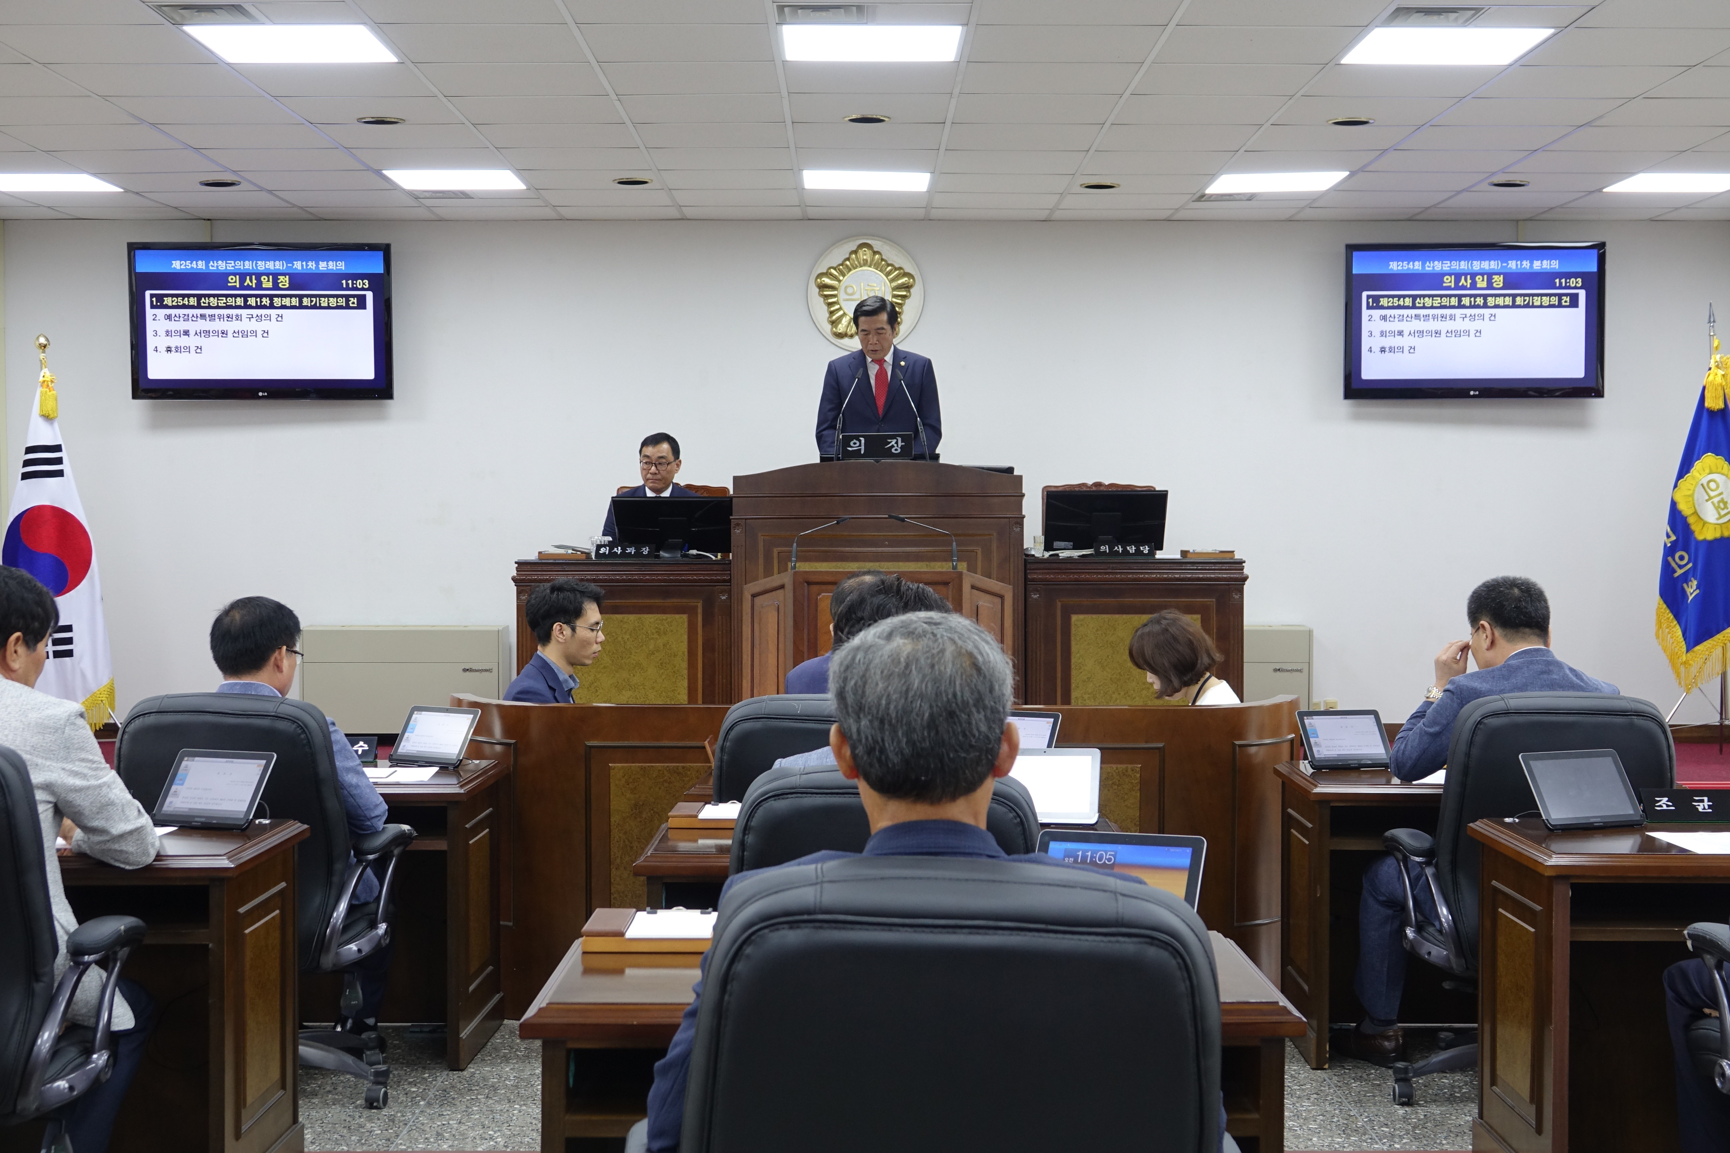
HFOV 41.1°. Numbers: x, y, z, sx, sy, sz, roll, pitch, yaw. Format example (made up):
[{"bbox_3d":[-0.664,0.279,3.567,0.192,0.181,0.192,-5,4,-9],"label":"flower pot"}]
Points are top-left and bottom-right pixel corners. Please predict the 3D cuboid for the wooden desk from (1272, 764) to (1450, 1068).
[{"bbox_3d":[1.687,0.910,6.343,1.030,0.745,0.610,0,2,0],"label":"wooden desk"}]

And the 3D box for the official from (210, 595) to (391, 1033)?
[{"bbox_3d":[-1.468,0.658,5.809,0.560,1.220,0.780,0,1,8],"label":"official"}]

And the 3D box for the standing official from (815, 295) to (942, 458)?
[{"bbox_3d":[0.056,-0.376,9.994,0.550,1.680,0.360,0,2,0],"label":"standing official"}]

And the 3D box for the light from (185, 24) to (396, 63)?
[{"bbox_3d":[-1.781,-1.698,7.230,0.590,0.070,0.580,0,2,0],"label":"light"}]

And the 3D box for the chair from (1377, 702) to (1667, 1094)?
[{"bbox_3d":[1.582,0.771,5.646,0.660,1.020,0.680,0,1,-1],"label":"chair"}]

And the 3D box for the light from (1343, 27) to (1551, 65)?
[{"bbox_3d":[1.826,-1.695,7.242,0.590,0.070,0.580,0,2,0],"label":"light"}]

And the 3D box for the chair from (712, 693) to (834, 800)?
[{"bbox_3d":[-0.092,0.768,5.548,0.660,1.020,0.680,0,1,0],"label":"chair"}]

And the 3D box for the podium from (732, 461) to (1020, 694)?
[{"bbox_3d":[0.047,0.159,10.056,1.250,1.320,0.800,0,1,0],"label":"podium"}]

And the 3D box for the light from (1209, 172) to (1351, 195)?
[{"bbox_3d":[1.816,-1.778,10.241,0.590,0.070,0.580,0,2,0],"label":"light"}]

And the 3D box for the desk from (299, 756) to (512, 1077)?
[{"bbox_3d":[-1.556,0.894,6.214,1.080,0.730,0.660,0,1,0],"label":"desk"}]

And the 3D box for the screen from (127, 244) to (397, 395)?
[{"bbox_3d":[-2.954,-1.246,11.282,1.280,0.765,0.080,0,6,-1],"label":"screen"}]

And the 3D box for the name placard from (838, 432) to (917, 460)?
[{"bbox_3d":[0.055,-0.538,9.539,0.310,0.110,0.060,0,2,0],"label":"name placard"}]

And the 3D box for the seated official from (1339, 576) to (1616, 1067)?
[{"bbox_3d":[1.564,0.644,5.915,0.570,1.300,0.780,0,2,-17],"label":"seated official"}]

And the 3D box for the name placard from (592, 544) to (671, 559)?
[{"bbox_3d":[-0.990,-0.102,9.597,0.265,0.065,0.060,0,2,0],"label":"name placard"}]

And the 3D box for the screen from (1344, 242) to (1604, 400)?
[{"bbox_3d":[2.993,-1.252,11.339,1.280,0.765,0.080,-1,4,0],"label":"screen"}]

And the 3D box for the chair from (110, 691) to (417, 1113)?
[{"bbox_3d":[-1.458,0.767,5.612,0.660,1.010,0.680,0,1,7],"label":"chair"}]

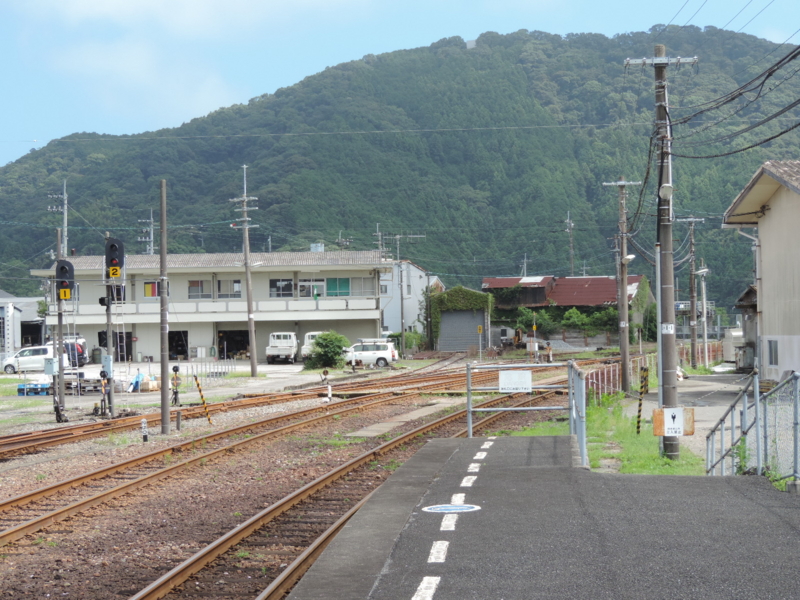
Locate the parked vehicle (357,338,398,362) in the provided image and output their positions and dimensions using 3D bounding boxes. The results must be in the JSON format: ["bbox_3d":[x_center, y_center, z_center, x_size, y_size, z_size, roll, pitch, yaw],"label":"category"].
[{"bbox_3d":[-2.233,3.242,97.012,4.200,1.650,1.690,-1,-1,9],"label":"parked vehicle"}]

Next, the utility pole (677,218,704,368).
[{"bbox_3d":[15.873,-0.462,88.000,1.500,8.300,0.400,-1,-1,0],"label":"utility pole"}]

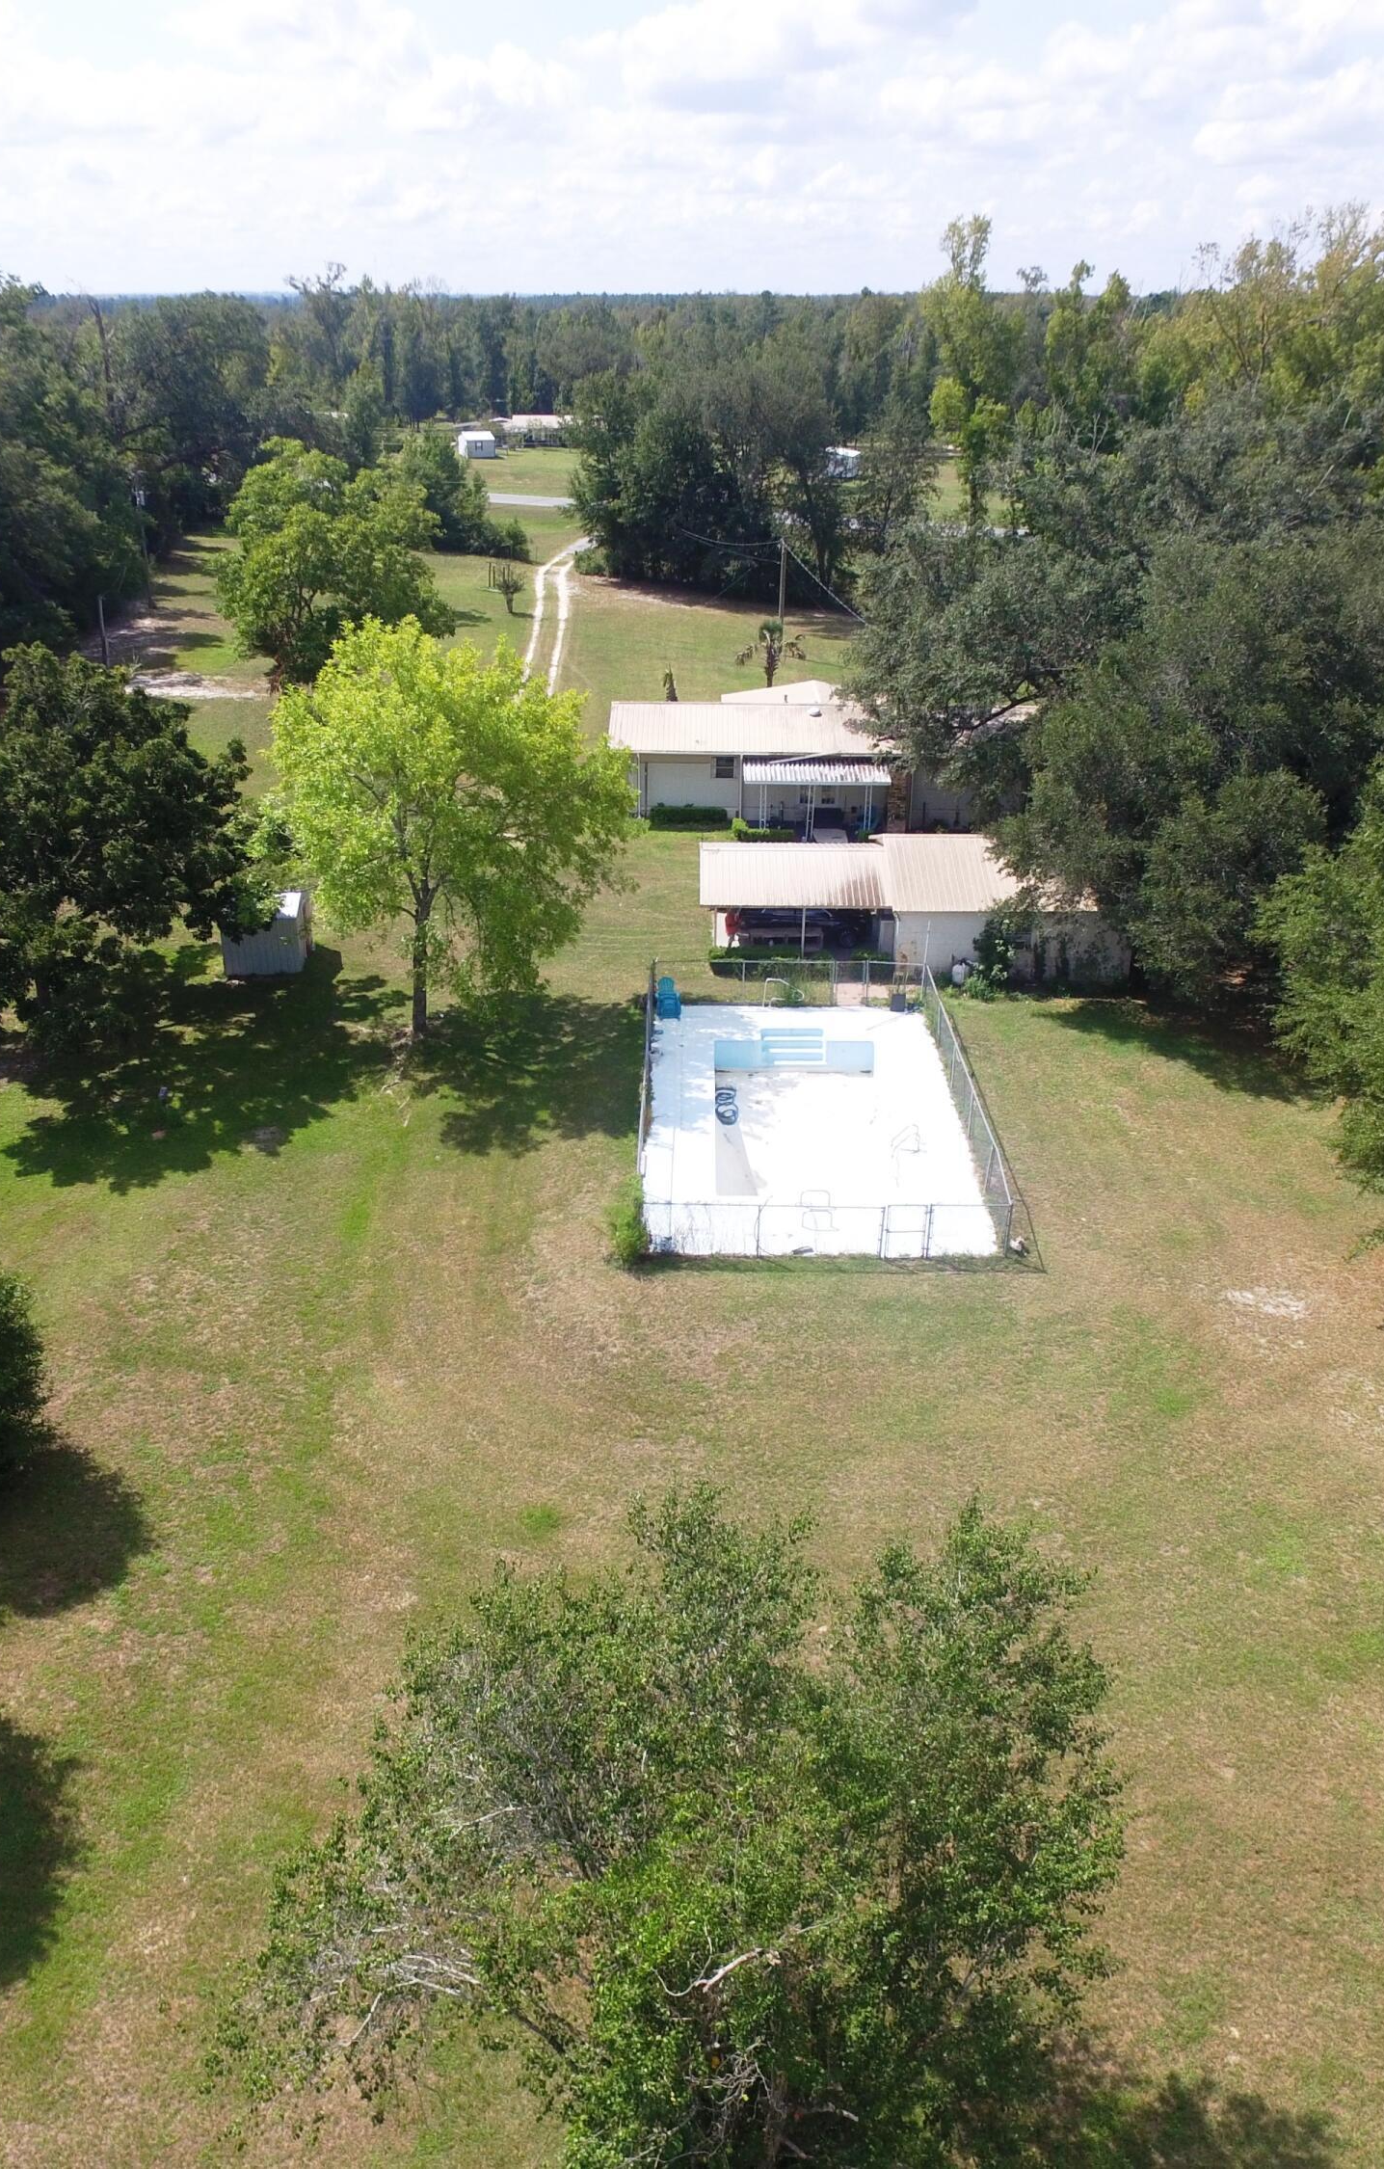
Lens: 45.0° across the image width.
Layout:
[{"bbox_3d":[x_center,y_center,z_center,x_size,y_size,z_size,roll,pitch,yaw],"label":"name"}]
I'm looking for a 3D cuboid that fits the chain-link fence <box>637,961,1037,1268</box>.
[{"bbox_3d":[3.150,0.187,46.149,8.800,1.440,15.300,0,25,0],"label":"chain-link fence"}]

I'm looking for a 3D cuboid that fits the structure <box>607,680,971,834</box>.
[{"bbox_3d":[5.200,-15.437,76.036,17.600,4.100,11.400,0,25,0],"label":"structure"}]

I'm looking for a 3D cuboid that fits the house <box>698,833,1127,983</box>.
[{"bbox_3d":[7.200,-6.641,58.183,13.900,3.450,8.000,0,25,0],"label":"house"}]

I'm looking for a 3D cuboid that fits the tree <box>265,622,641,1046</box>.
[{"bbox_3d":[-7.100,-7.377,49.529,10.600,12.200,10.400,0,25,0],"label":"tree"}]

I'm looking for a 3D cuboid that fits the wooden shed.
[{"bbox_3d":[-14.300,-5.270,56.510,2.500,2.400,2.400,0,25,0],"label":"wooden shed"}]

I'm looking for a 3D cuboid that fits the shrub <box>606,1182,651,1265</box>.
[{"bbox_3d":[-1.450,3.160,39.590,1.050,1.750,1.250,0,25,0],"label":"shrub"}]

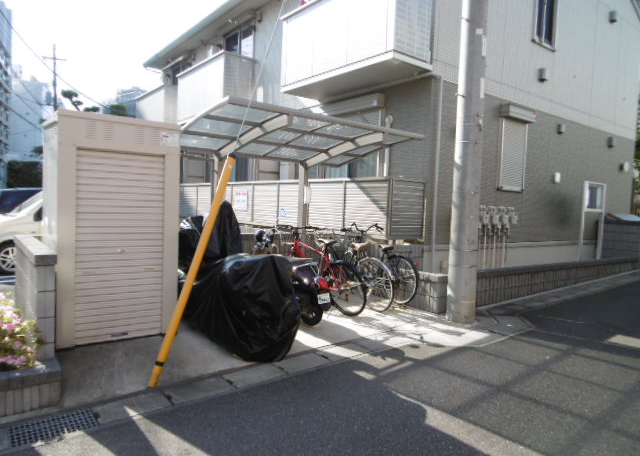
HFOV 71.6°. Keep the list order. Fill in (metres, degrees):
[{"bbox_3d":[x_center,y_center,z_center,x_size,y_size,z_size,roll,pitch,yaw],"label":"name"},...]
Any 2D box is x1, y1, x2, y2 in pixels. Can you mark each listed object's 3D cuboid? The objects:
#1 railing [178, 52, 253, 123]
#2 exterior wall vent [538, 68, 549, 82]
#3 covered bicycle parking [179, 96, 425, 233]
[{"bbox_3d":[-3.161,-3.909,13.011,0.920,1.480,3.330,0,4,-38],"label":"railing"},{"bbox_3d":[4.601,-3.139,9.134,0.180,0.240,0.120,0,4,-38],"label":"exterior wall vent"},{"bbox_3d":[-0.332,-0.155,5.950,2.920,2.340,1.880,0,4,-38],"label":"covered bicycle parking"}]

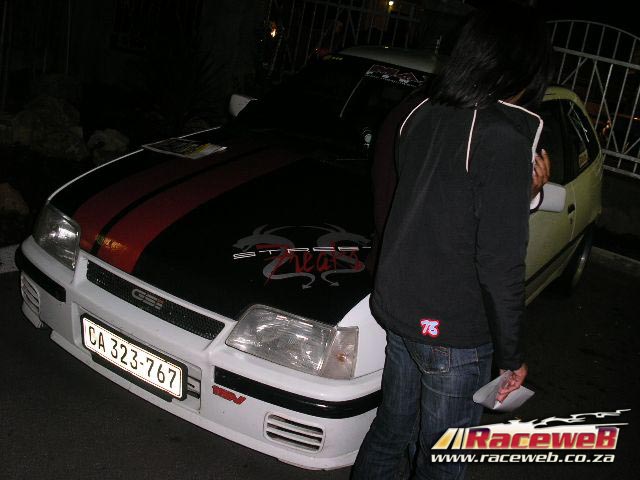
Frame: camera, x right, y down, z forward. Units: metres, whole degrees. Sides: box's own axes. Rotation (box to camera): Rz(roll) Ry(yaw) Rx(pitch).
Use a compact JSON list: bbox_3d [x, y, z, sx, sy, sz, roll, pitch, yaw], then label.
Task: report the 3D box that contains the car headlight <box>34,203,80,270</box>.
[{"bbox_3d":[-0.955,-0.031,2.639,0.390,0.160,0.230,20,21,28],"label":"car headlight"}]

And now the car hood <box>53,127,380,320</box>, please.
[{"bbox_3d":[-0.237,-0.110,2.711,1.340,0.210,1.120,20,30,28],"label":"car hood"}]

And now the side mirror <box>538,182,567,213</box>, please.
[{"bbox_3d":[0.975,-0.183,2.962,0.160,0.125,0.110,20,21,28],"label":"side mirror"}]

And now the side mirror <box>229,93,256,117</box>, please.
[{"bbox_3d":[-0.415,-0.716,3.756,0.160,0.125,0.110,20,21,28],"label":"side mirror"}]

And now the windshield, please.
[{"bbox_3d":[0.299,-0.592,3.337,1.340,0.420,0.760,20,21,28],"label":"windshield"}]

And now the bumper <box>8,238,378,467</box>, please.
[{"bbox_3d":[-0.514,0.341,2.519,1.620,0.430,0.460,20,21,28],"label":"bumper"}]

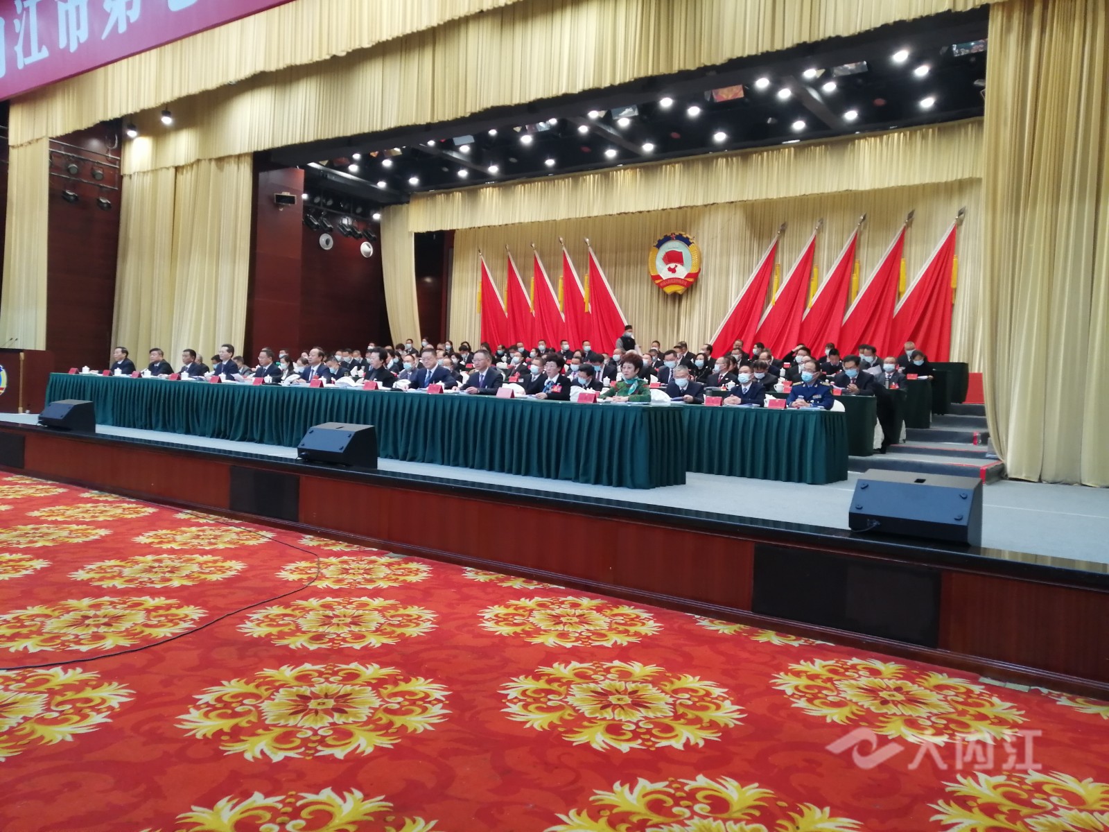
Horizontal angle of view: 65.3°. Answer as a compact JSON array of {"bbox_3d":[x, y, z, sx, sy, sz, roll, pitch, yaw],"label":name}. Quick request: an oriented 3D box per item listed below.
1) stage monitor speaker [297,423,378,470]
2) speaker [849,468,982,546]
[{"bbox_3d":[-2.156,0.301,8.602,0.688,0.433,0.440,4,3,37],"label":"stage monitor speaker"},{"bbox_3d":[2.265,0.590,5.431,0.688,0.433,0.440,4,3,37],"label":"speaker"}]

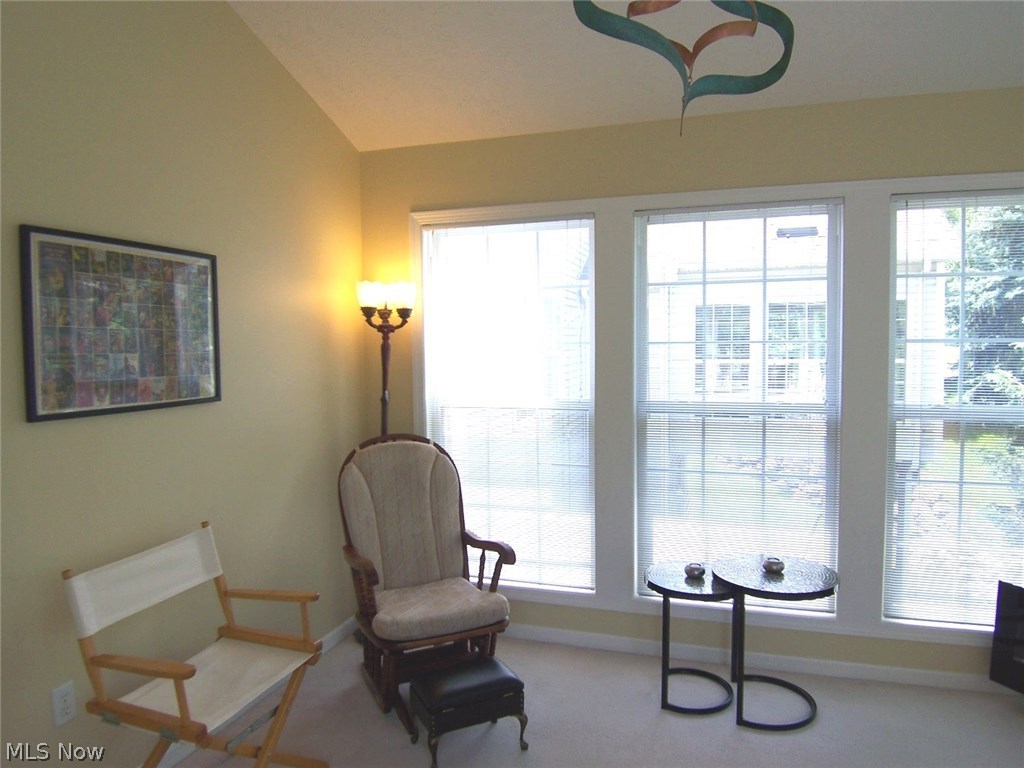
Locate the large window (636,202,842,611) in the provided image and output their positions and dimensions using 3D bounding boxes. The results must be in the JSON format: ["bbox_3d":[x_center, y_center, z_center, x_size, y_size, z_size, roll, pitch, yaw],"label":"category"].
[{"bbox_3d":[1.007,0.104,3.082,0.876,1.800,0.045,0,3,16],"label":"large window"}]

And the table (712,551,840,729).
[{"bbox_3d":[1.058,1.035,2.766,0.479,0.540,0.479,0,3,16],"label":"table"}]

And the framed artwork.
[{"bbox_3d":[-1.187,-0.181,2.162,0.028,0.526,0.748,0,3,16],"label":"framed artwork"}]

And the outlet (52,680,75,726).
[{"bbox_3d":[-1.268,0.909,1.934,0.010,0.114,0.071,0,3,16],"label":"outlet"}]

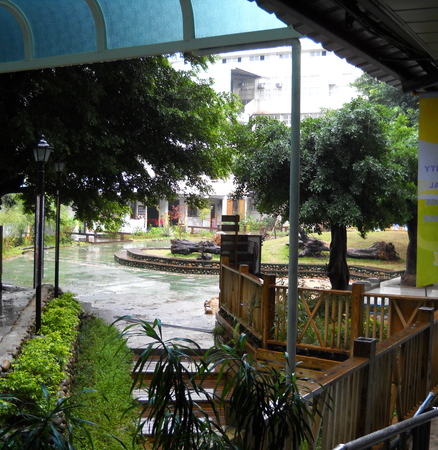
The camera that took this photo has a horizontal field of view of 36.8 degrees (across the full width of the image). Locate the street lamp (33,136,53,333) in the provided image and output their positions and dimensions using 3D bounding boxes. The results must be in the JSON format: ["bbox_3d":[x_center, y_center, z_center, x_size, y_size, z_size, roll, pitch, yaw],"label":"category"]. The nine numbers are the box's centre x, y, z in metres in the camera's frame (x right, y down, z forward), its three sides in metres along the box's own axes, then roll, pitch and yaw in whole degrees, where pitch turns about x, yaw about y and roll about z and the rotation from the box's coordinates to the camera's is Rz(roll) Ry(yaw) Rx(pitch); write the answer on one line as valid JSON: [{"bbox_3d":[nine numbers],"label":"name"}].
[{"bbox_3d":[-2.290,0.126,8.500,0.250,2.560,0.250,1,1,-11],"label":"street lamp"}]

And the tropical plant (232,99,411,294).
[{"bbox_3d":[2.065,-0.631,13.400,3.600,3.920,3.500,1,1,6],"label":"tropical plant"}]

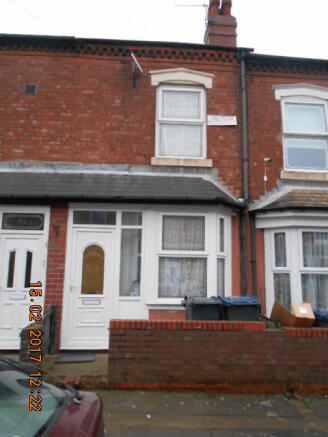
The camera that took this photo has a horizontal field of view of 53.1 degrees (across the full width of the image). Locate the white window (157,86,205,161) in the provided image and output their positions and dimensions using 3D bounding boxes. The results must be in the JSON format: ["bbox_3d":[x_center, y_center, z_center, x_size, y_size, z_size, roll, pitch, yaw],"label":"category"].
[{"bbox_3d":[0.350,-1.917,6.575,1.001,1.508,0.102,1,-9,-3],"label":"white window"}]

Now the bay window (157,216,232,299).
[{"bbox_3d":[0.557,0.683,5.864,1.434,1.554,0.430,1,-9,-3],"label":"bay window"}]

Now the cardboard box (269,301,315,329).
[{"bbox_3d":[1.936,1.472,4.942,0.553,0.410,0.430,1,-9,-3],"label":"cardboard box"}]

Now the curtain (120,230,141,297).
[{"bbox_3d":[-0.587,0.765,5.768,0.366,1.180,0.082,1,-9,-3],"label":"curtain"}]

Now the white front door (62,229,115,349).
[{"bbox_3d":[-1.259,1.172,5.589,0.839,2.006,0.092,1,-9,-3],"label":"white front door"}]

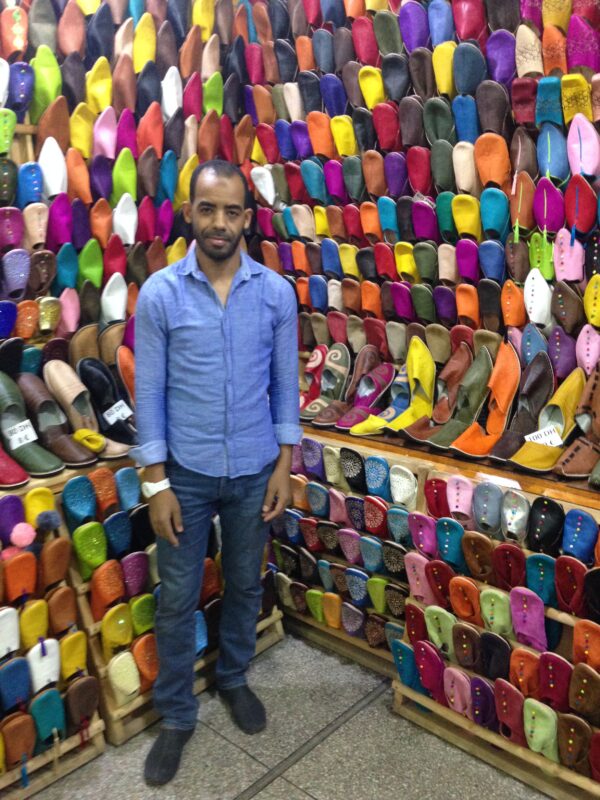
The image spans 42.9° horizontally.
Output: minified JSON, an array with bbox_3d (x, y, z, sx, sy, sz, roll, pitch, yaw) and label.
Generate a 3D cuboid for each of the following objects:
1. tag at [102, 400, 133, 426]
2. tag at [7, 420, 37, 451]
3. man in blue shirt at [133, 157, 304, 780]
[{"bbox_3d":[-0.620,0.044,2.600,0.087,0.060,0.010,-33,-7,-35],"label":"tag"},{"bbox_3d":[-0.866,0.109,2.380,0.087,0.066,0.010,-24,-3,-33],"label":"tag"},{"bbox_3d":[-0.240,0.208,2.213,0.490,1.730,0.390,-2,13,-7],"label":"man in blue shirt"}]

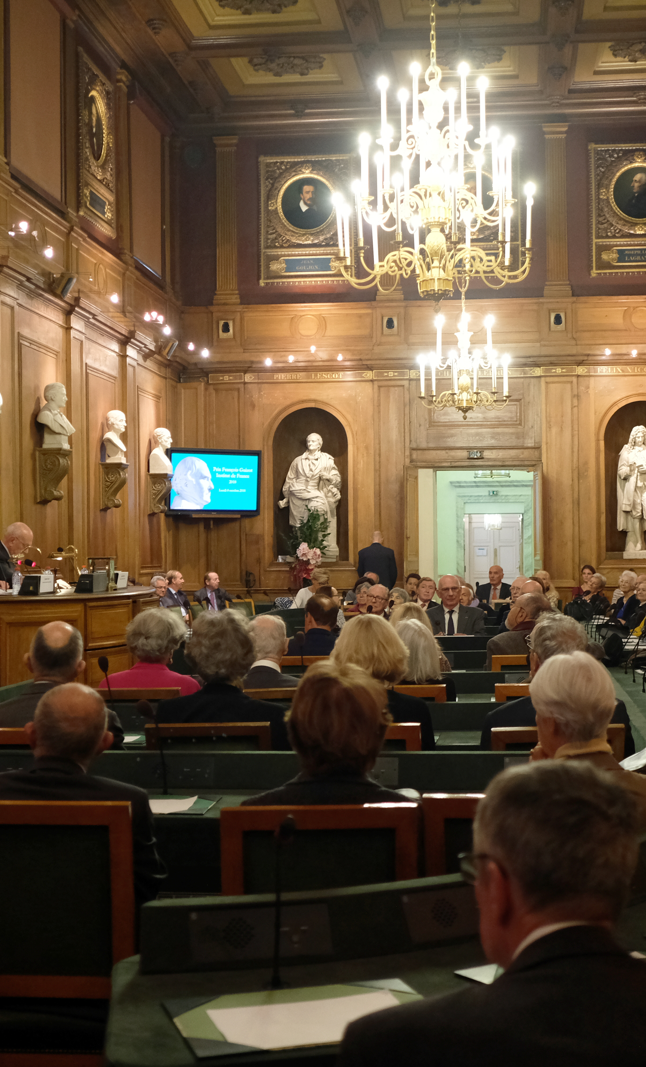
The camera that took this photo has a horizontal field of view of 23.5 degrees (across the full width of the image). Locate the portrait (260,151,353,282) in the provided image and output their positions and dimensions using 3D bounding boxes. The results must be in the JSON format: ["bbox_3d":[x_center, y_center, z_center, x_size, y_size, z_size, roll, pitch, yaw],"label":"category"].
[{"bbox_3d":[-0.179,-4.486,22.299,1.416,1.838,0.120,-1,-1,6],"label":"portrait"}]

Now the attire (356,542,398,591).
[{"bbox_3d":[0.740,0.507,20.796,0.540,0.780,0.330,-1,-1,1],"label":"attire"}]

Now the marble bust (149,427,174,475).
[{"bbox_3d":[-2.146,-1.106,20.696,0.290,0.600,0.310,-1,-1,6],"label":"marble bust"}]

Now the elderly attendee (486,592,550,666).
[{"bbox_3d":[1.104,0.967,8.394,0.500,1.300,0.720,-1,-1,-11],"label":"elderly attendee"}]

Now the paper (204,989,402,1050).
[{"bbox_3d":[-0.009,0.723,2.323,0.296,0.004,0.212,0,-1,-19],"label":"paper"}]

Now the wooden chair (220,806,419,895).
[{"bbox_3d":[-0.031,1.081,3.740,0.450,0.924,0.520,0,-1,-7],"label":"wooden chair"}]

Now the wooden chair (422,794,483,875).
[{"bbox_3d":[0.471,1.048,3.841,0.430,0.890,0.520,-1,-1,7],"label":"wooden chair"}]

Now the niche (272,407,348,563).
[{"bbox_3d":[-0.167,-0.676,21.473,1.070,2.140,0.500,-1,-1,7],"label":"niche"}]

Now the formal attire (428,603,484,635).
[{"bbox_3d":[0.972,0.779,11.357,0.480,0.560,0.320,-1,-1,7],"label":"formal attire"}]

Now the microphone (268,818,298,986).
[{"bbox_3d":[-0.070,0.587,2.469,0.060,0.305,0.160,0,-1,-8],"label":"microphone"}]

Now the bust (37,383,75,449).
[{"bbox_3d":[-2.684,-1.197,15.832,0.330,0.675,0.470,-1,-1,10],"label":"bust"}]

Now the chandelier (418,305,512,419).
[{"bbox_3d":[1.550,-1.858,17.155,1.000,1.200,1.000,-1,-1,7],"label":"chandelier"}]

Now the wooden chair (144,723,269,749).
[{"bbox_3d":[-0.347,1.131,5.394,0.450,1.000,0.530,-1,-1,6],"label":"wooden chair"}]

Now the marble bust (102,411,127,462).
[{"bbox_3d":[-2.425,-1.137,18.298,0.280,0.626,0.400,-1,-1,10],"label":"marble bust"}]

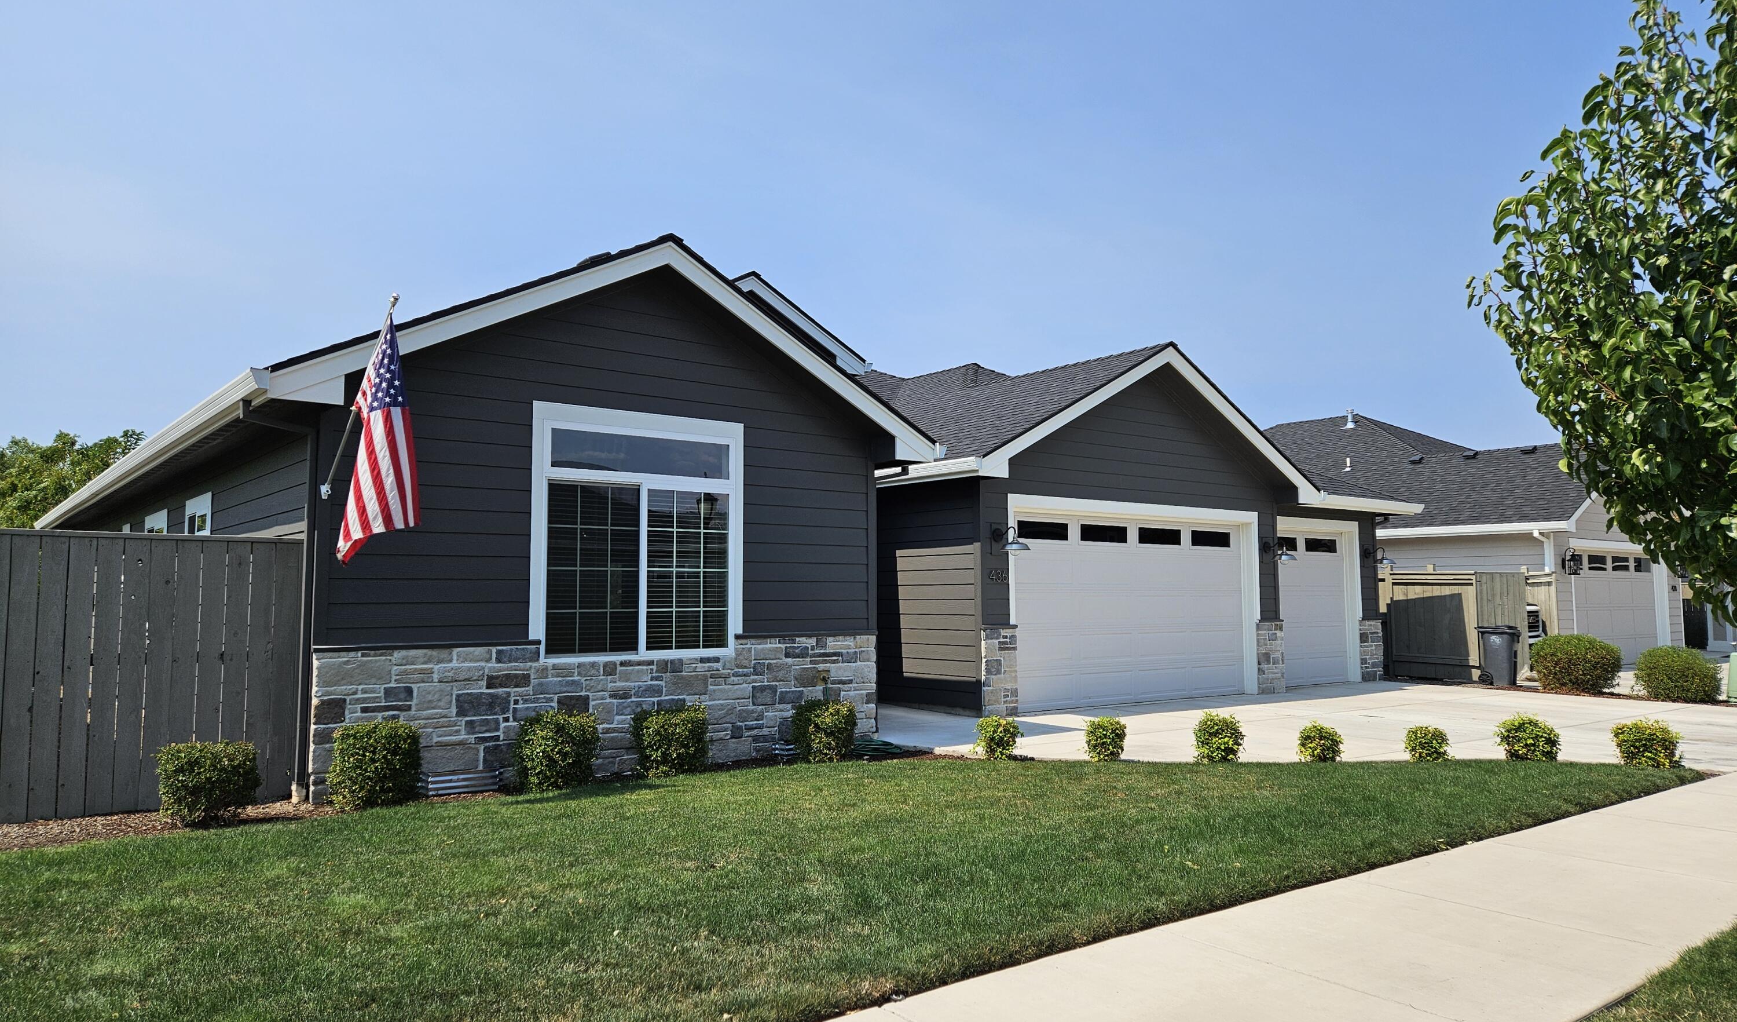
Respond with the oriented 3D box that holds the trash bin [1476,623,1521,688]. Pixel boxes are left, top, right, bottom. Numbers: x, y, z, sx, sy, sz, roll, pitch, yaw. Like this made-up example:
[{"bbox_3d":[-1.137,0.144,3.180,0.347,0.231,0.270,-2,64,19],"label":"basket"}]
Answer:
[{"bbox_3d":[10.240,2.348,18.750,0.520,1.000,0.600,4,-6,-44],"label":"trash bin"}]

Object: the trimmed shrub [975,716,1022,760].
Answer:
[{"bbox_3d":[1.140,1.988,10.180,0.410,0.400,0.400,0,-4,0],"label":"trimmed shrub"}]

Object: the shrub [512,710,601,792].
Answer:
[{"bbox_3d":[-2.346,1.799,8.678,0.561,0.579,0.561,3,-5,-39],"label":"shrub"}]

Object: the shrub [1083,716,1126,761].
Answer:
[{"bbox_3d":[2.090,2.023,10.186,0.335,0.405,0.335,0,-4,0],"label":"shrub"}]

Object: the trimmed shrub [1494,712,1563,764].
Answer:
[{"bbox_3d":[5.747,1.969,10.077,0.540,0.440,0.520,3,-6,-39],"label":"trimmed shrub"}]

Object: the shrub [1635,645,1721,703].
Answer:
[{"bbox_3d":[11.904,2.392,16.985,0.986,0.837,0.986,3,-5,-39],"label":"shrub"}]

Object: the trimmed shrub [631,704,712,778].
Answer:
[{"bbox_3d":[-1.658,1.870,9.660,0.600,0.600,0.580,0,-4,0],"label":"trimmed shrub"}]

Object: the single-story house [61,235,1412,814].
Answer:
[{"bbox_3d":[-2.881,0.307,20.615,18.300,5.450,18.500,3,-6,-39],"label":"single-story house"}]

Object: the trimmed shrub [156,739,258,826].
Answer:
[{"bbox_3d":[-4.242,1.741,7.420,0.558,0.504,0.558,3,-5,-39],"label":"trimmed shrub"}]

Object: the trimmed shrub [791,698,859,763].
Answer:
[{"bbox_3d":[-0.381,1.925,10.123,0.493,0.555,0.493,3,-5,-39],"label":"trimmed shrub"}]

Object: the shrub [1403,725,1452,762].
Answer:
[{"bbox_3d":[4.857,2.004,10.030,0.410,0.350,0.400,3,-6,-39],"label":"shrub"}]

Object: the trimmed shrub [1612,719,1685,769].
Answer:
[{"bbox_3d":[6.591,1.953,9.792,0.580,0.440,0.550,3,-6,-39],"label":"trimmed shrub"}]

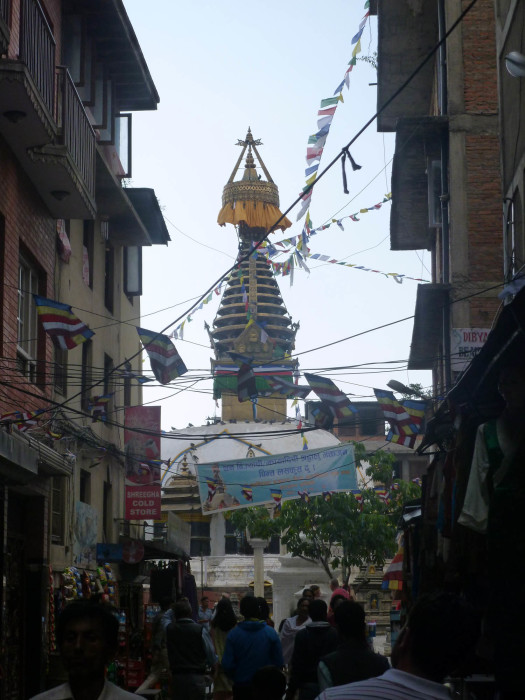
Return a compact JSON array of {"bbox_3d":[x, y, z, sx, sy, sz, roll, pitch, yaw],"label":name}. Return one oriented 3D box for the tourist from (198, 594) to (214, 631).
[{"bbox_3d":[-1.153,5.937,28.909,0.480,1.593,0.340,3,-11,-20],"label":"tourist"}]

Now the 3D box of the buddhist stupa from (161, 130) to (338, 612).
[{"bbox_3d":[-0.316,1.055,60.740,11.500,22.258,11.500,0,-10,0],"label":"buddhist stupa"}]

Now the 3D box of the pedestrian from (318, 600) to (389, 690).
[{"bbox_3d":[0.548,2.303,8.326,0.500,1.592,0.320,0,-10,0],"label":"pedestrian"}]

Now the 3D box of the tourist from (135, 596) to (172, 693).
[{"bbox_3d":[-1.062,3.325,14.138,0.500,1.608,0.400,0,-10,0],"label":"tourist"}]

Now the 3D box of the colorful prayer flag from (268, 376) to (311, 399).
[{"bbox_3d":[0.279,0.402,14.957,0.460,0.250,0.150,0,-10,0],"label":"colorful prayer flag"}]

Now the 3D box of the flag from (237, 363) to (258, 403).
[{"bbox_3d":[-0.189,0.310,14.669,0.300,0.460,0.150,0,-10,0],"label":"flag"}]

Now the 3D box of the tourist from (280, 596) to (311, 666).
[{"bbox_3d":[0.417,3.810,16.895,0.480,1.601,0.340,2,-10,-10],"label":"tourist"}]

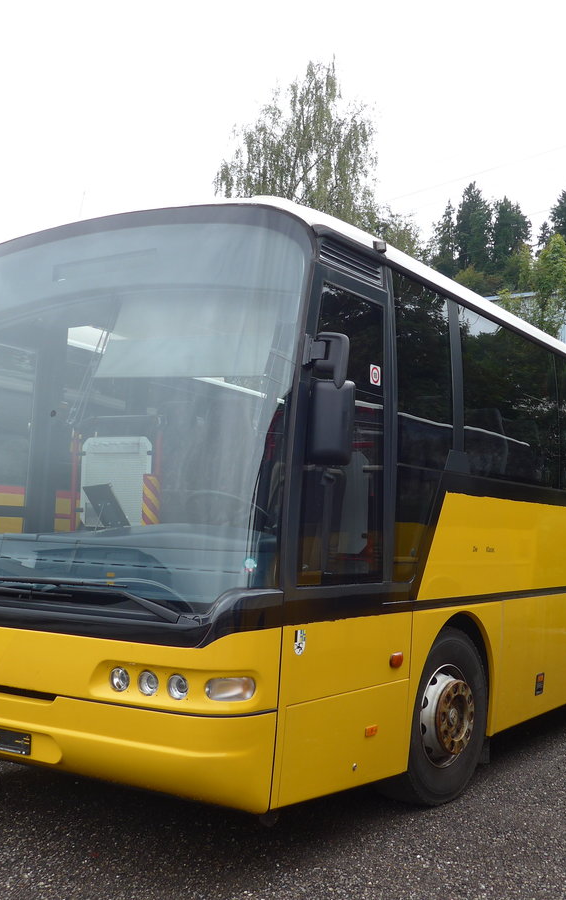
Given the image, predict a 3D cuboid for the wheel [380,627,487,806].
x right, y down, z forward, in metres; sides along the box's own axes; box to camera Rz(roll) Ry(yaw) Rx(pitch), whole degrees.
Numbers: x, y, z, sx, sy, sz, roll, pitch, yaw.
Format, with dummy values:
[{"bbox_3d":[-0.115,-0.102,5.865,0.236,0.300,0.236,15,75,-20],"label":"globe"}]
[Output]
[{"bbox_3d":[0.857,1.582,6.025,0.310,1.030,1.030,-1,-6,38],"label":"wheel"}]

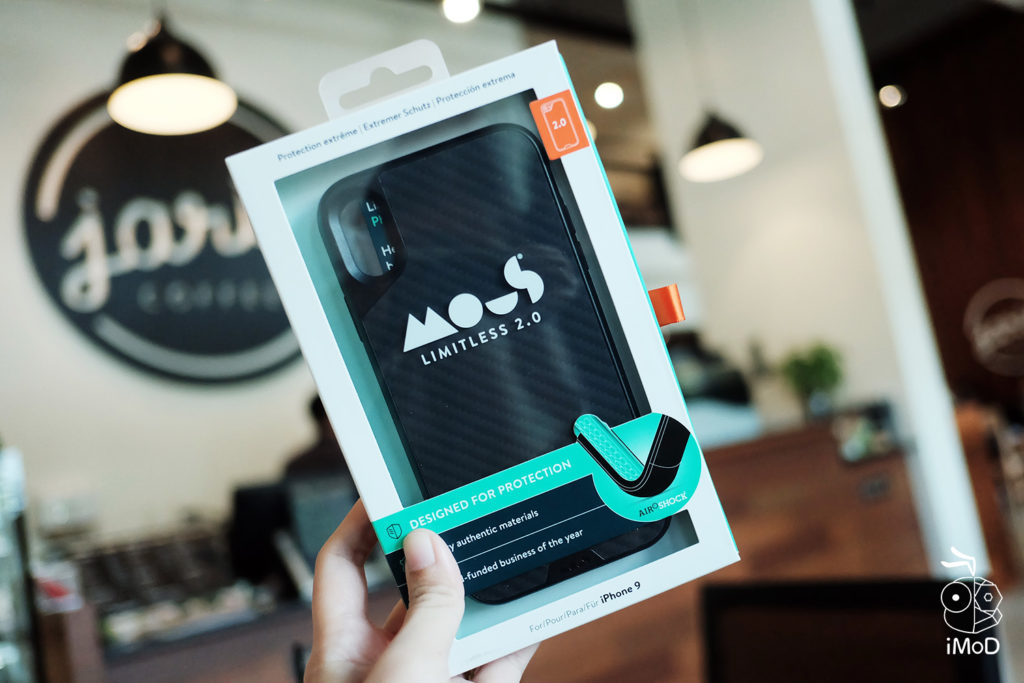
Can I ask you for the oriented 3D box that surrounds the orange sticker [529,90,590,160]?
[{"bbox_3d":[0.016,-0.071,0.254,0.014,0.020,0.001,-21,5,-3],"label":"orange sticker"}]

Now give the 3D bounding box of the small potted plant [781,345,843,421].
[{"bbox_3d":[1.565,0.208,4.000,0.275,0.370,0.270,-12,-7,20],"label":"small potted plant"}]

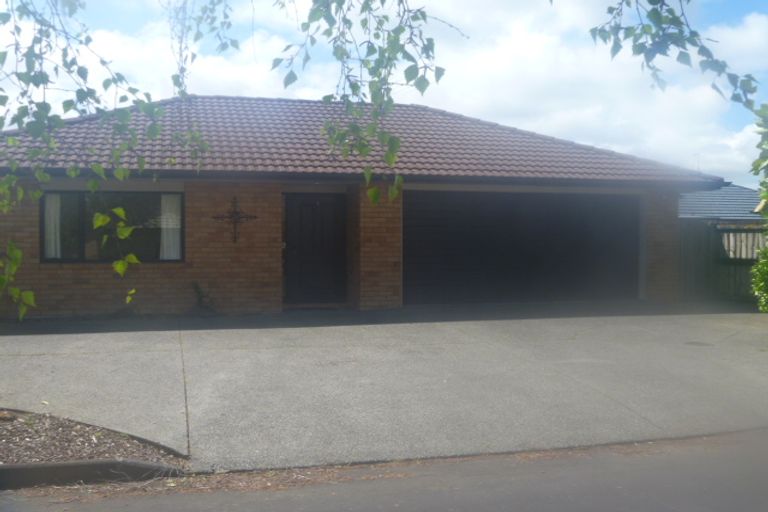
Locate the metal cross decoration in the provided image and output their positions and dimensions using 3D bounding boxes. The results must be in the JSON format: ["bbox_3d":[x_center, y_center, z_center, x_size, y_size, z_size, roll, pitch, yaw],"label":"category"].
[{"bbox_3d":[-2.540,-0.615,12.750,0.740,0.790,0.040,0,1,-13],"label":"metal cross decoration"}]

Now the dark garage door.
[{"bbox_3d":[2.680,-0.167,14.050,4.800,2.070,0.080,0,1,-13],"label":"dark garage door"}]

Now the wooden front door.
[{"bbox_3d":[-1.280,-0.145,13.900,1.130,2.060,0.080,0,1,-13],"label":"wooden front door"}]

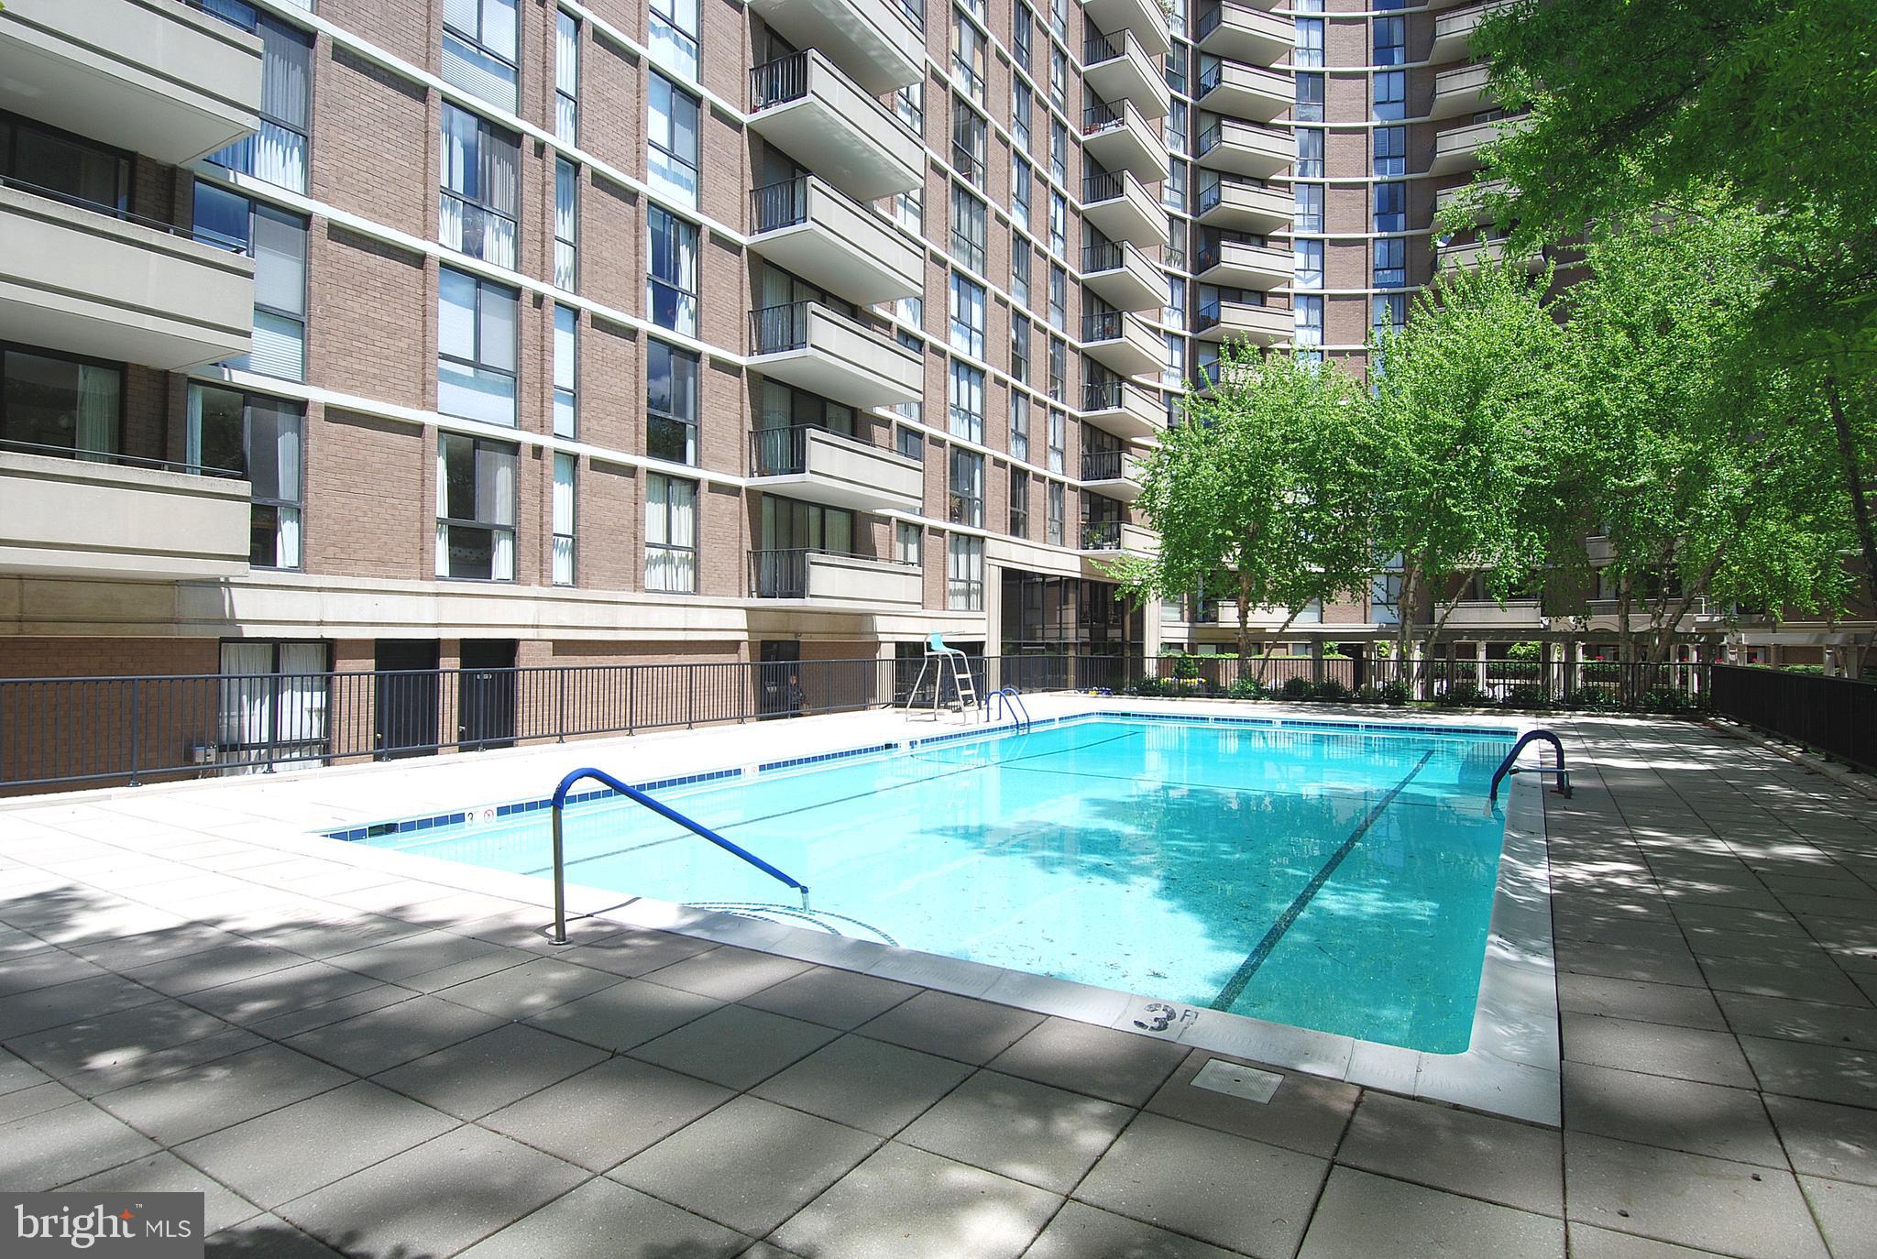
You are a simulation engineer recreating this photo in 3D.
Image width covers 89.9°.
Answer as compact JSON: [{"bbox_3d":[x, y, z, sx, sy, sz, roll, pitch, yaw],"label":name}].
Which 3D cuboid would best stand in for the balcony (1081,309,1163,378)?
[{"bbox_3d":[7.495,-11.302,37.406,1.779,1.050,4.400,-1,-1,33],"label":"balcony"}]

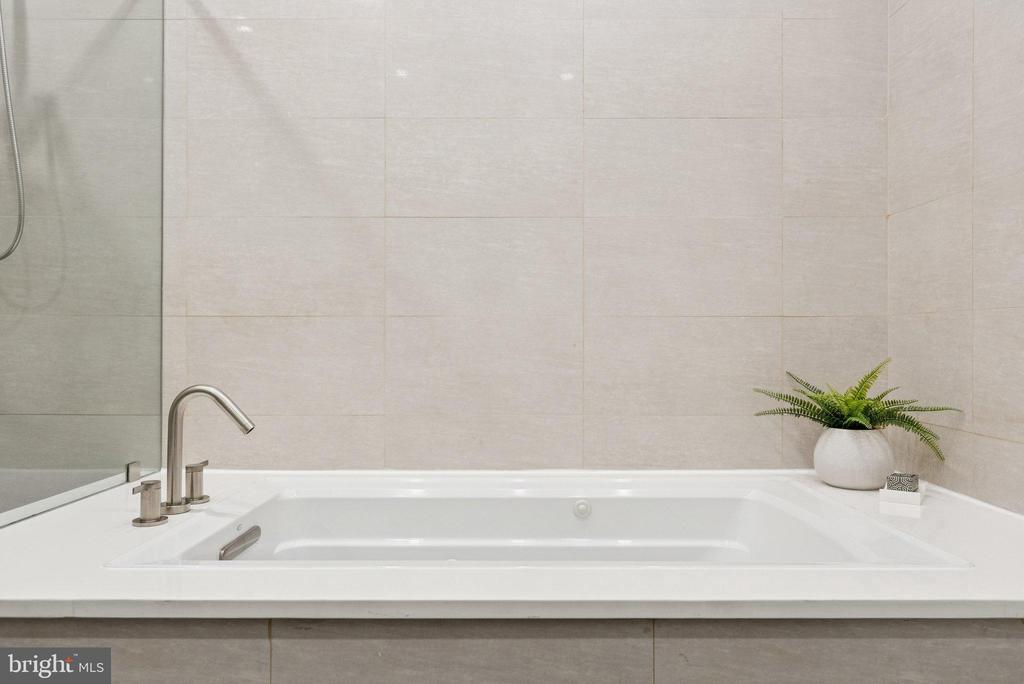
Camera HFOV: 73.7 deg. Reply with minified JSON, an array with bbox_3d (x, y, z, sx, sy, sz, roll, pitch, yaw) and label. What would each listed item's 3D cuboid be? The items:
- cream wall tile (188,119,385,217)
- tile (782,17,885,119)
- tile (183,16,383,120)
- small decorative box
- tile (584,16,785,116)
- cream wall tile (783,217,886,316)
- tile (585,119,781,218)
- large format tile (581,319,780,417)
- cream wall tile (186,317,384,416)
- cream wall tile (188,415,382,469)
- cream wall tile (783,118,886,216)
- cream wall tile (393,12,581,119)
[{"bbox_3d":[-0.693,-0.533,2.099,0.607,0.302,0.010,0,0,0],"label":"cream wall tile"},{"bbox_3d":[0.990,-0.839,2.100,0.322,0.303,0.010,0,0,0],"label":"tile"},{"bbox_3d":[-0.693,-0.839,2.100,0.606,0.303,0.010,0,0,0],"label":"tile"},{"bbox_3d":[0.967,0.343,1.690,0.073,0.036,0.062,0,0,23],"label":"small decorative box"},{"bbox_3d":[0.524,-0.839,2.100,0.609,0.303,0.010,0,0,0],"label":"tile"},{"bbox_3d":[0.990,-0.229,2.099,0.322,0.302,0.010,0,0,0],"label":"cream wall tile"},{"bbox_3d":[0.524,-0.533,2.099,0.605,0.302,0.010,0,0,0],"label":"tile"},{"bbox_3d":[0.524,0.073,2.100,0.609,0.302,0.010,0,0,0],"label":"large format tile"},{"bbox_3d":[-0.693,0.074,2.099,0.607,0.302,0.010,0,0,0],"label":"cream wall tile"},{"bbox_3d":[-0.693,0.308,2.099,0.607,0.162,0.010,0,0,0],"label":"cream wall tile"},{"bbox_3d":[0.990,-0.533,2.099,0.322,0.302,0.010,0,0,0],"label":"cream wall tile"},{"bbox_3d":[-0.085,-0.839,2.100,0.608,0.303,0.010,0,0,0],"label":"cream wall tile"}]

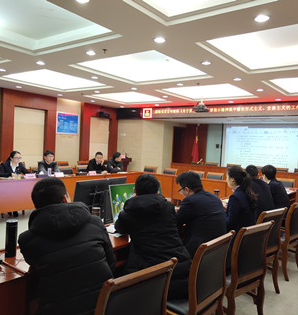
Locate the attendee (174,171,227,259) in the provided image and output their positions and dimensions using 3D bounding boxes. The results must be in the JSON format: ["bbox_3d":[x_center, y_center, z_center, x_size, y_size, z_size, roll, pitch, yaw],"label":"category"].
[{"bbox_3d":[0.367,0.751,2.986,0.760,1.280,0.540,3,2,42],"label":"attendee"}]

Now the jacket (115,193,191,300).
[{"bbox_3d":[0.000,0.593,2.365,0.600,0.730,0.540,2,1,-32],"label":"jacket"}]

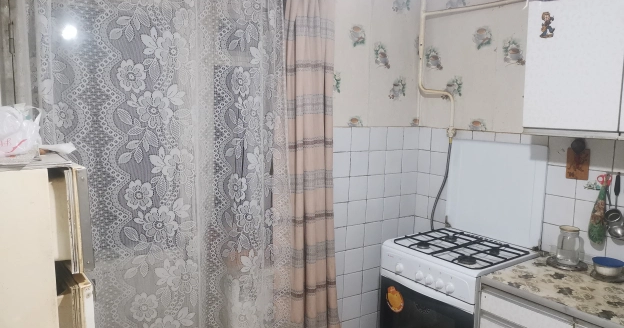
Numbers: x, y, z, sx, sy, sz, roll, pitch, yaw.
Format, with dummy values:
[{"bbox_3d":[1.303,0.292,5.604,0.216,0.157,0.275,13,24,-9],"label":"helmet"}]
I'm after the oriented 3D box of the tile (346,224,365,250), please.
[{"bbox_3d":[0.268,0.451,2.886,0.150,0.150,0.010,-3,8,-36],"label":"tile"}]

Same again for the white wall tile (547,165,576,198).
[{"bbox_3d":[1.282,0.086,2.403,0.010,0.150,0.151,-3,8,-37],"label":"white wall tile"}]

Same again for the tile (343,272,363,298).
[{"bbox_3d":[0.254,0.748,2.922,0.151,0.150,0.010,-3,8,-37],"label":"tile"}]

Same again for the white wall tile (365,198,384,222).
[{"bbox_3d":[0.394,0.295,2.957,0.150,0.150,0.010,-3,8,-36],"label":"white wall tile"}]

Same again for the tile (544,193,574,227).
[{"bbox_3d":[1.269,0.239,2.404,0.010,0.150,0.150,-3,8,-36],"label":"tile"}]

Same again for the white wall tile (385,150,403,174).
[{"bbox_3d":[0.525,-0.016,3.006,0.148,0.149,0.010,-3,8,-35],"label":"white wall tile"}]

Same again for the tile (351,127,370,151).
[{"bbox_3d":[0.292,-0.150,2.836,0.150,0.150,0.008,-3,8,-36],"label":"tile"}]

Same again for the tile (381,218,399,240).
[{"bbox_3d":[0.510,0.436,3.071,0.151,0.150,0.010,-3,8,-37],"label":"tile"}]

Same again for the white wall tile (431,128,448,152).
[{"bbox_3d":[0.828,-0.150,2.995,0.010,0.150,0.151,-3,8,-37],"label":"white wall tile"}]

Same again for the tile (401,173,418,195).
[{"bbox_3d":[0.649,0.133,3.144,0.150,0.150,0.008,-3,8,-36],"label":"tile"}]

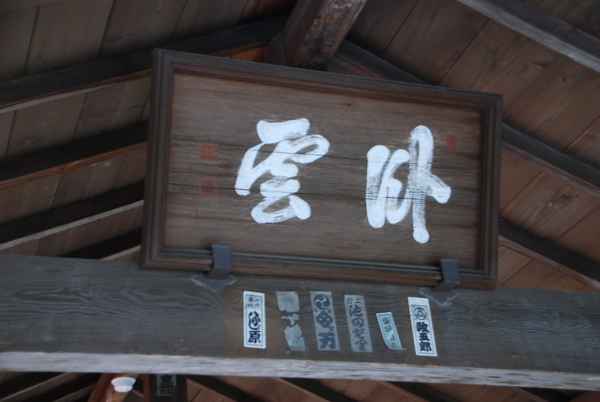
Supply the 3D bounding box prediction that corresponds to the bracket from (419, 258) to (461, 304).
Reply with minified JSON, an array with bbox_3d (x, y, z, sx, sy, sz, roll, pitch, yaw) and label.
[{"bbox_3d":[0.382,0.214,3.044,0.119,0.107,0.066,5,-28,-21],"label":"bracket"}]

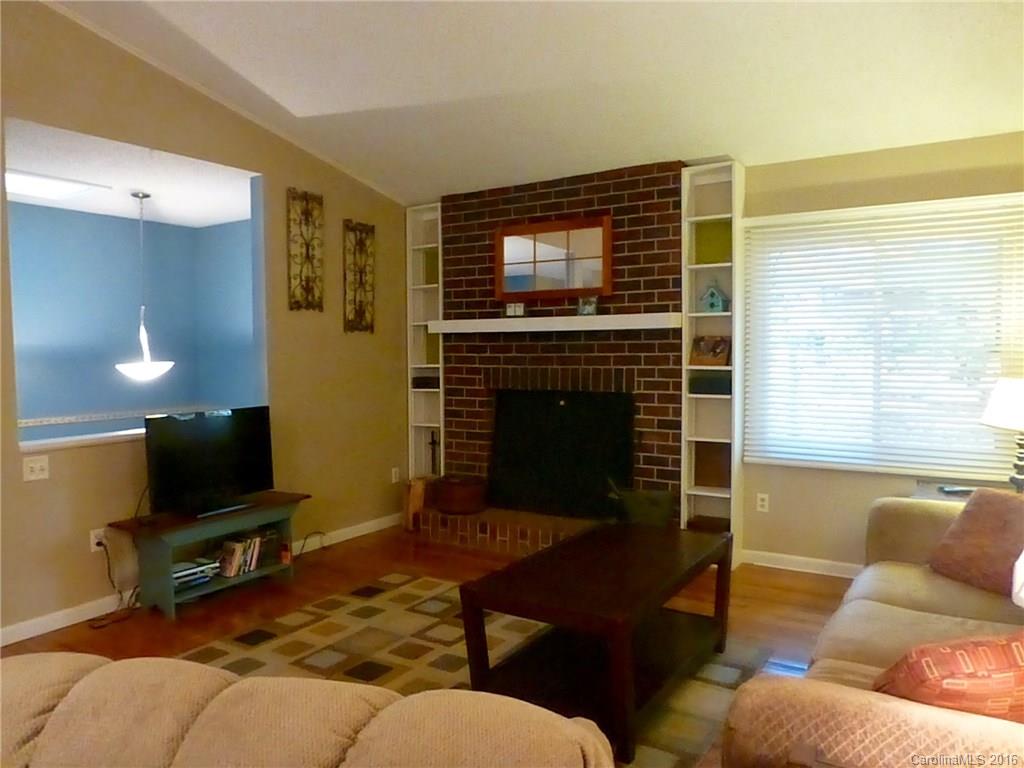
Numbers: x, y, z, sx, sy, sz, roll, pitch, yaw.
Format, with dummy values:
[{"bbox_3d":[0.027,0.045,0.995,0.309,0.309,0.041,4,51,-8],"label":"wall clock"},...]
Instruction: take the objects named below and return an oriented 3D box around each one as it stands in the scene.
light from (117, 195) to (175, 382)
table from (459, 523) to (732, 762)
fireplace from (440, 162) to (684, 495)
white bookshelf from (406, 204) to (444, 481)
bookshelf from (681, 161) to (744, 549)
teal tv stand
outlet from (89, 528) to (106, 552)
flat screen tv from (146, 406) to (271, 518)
[{"bbox_3d":[-2.616,-0.679,5.036,0.431,1.323,0.431,2,4,32],"label":"light"},{"bbox_3d":[0.415,0.975,3.028,0.667,0.482,1.240,2,4,32],"label":"table"},{"bbox_3d":[0.301,-0.167,4.986,1.875,2.460,0.403,2,4,32],"label":"fireplace"},{"bbox_3d":[-0.601,-0.151,5.639,0.334,2.453,0.257,2,4,32],"label":"white bookshelf"},{"bbox_3d":[1.261,-0.104,4.458,0.309,2.460,0.257,2,4,32],"label":"bookshelf"},{"bbox_3d":[-1.634,0.940,3.964,0.400,0.482,1.022,2,4,32],"label":"teal tv stand"},{"bbox_3d":[-2.115,0.794,3.626,0.018,0.114,0.070,2,4,32],"label":"outlet"},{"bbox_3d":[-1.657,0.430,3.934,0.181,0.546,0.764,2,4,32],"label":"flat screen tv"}]

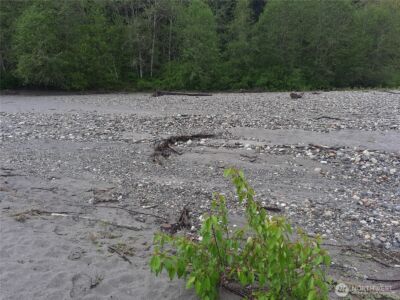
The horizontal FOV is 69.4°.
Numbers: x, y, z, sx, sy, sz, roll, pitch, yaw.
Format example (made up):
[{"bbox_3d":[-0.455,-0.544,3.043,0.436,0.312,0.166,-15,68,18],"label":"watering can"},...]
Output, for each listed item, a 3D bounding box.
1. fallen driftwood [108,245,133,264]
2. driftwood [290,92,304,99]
[{"bbox_3d":[-0.723,0.939,2.606,0.364,0.035,0.050,13,19,42],"label":"fallen driftwood"},{"bbox_3d":[7.855,-4.366,23.213,1.114,0.478,0.600,5,14,18],"label":"driftwood"}]

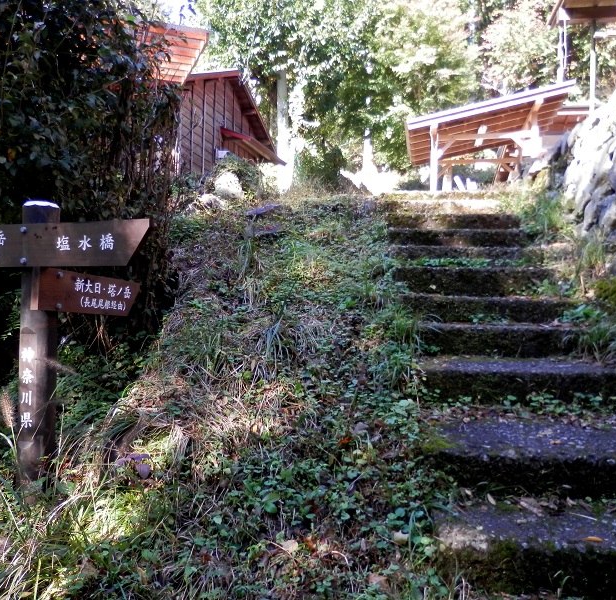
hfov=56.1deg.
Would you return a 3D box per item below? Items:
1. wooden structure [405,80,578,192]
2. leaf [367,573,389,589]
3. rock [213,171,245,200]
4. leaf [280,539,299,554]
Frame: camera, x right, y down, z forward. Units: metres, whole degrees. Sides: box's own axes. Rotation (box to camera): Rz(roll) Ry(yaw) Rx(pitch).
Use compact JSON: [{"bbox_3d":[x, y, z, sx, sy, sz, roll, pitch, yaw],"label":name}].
[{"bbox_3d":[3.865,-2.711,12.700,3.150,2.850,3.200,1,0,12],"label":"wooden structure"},{"bbox_3d":[0.212,0.854,1.760,0.065,0.015,0.055,2,29,-1],"label":"leaf"},{"bbox_3d":[-0.971,-1.401,7.100,0.380,0.360,0.340,1,0,0],"label":"rock"},{"bbox_3d":[-0.059,0.811,1.900,0.057,0.013,0.055,2,29,-1],"label":"leaf"}]

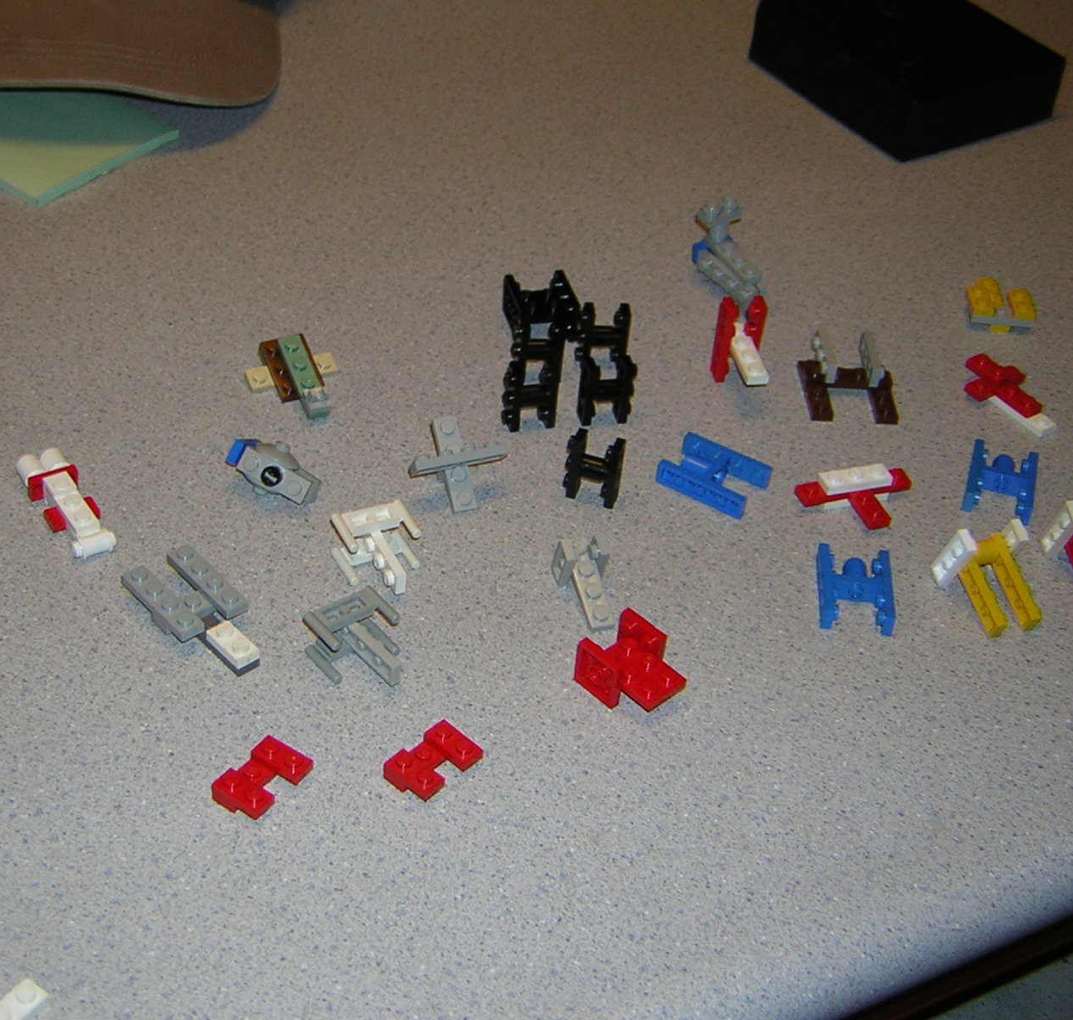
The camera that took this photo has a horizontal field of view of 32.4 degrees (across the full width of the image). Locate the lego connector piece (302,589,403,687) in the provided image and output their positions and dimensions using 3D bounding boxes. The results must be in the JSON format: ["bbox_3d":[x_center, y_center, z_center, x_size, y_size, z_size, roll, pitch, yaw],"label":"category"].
[{"bbox_3d":[-0.052,0.039,0.554,0.024,0.015,0.032,-26,50,-31],"label":"lego connector piece"}]

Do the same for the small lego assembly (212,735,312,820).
[{"bbox_3d":[-0.076,0.075,0.514,0.016,0.008,0.024,27,44,23],"label":"small lego assembly"}]

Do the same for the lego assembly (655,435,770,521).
[{"bbox_3d":[0.061,-0.012,0.636,0.032,0.008,0.022,25,43,21],"label":"lego assembly"}]

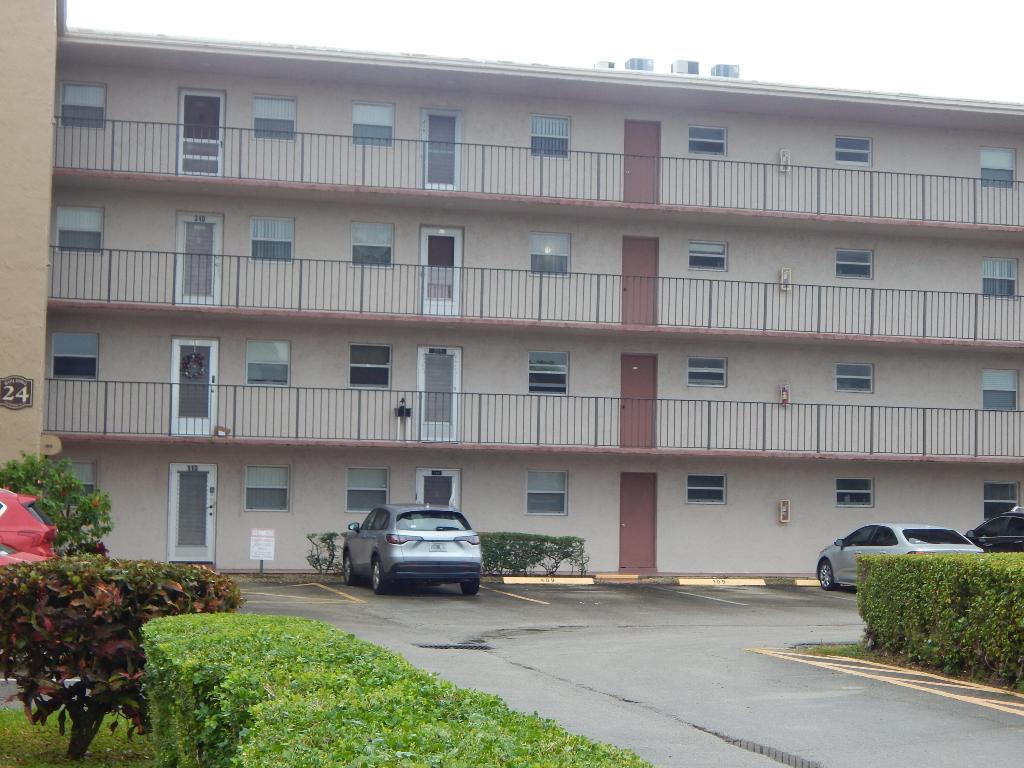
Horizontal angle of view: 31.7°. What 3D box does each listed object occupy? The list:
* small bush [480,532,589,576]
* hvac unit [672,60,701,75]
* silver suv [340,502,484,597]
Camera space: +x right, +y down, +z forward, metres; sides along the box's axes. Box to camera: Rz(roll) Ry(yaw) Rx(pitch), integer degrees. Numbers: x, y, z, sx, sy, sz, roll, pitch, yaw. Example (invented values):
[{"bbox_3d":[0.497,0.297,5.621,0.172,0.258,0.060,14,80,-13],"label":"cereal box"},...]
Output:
[{"bbox_3d":[0.322,3.467,36.713,2.580,0.890,0.950,2,-5,-14],"label":"small bush"},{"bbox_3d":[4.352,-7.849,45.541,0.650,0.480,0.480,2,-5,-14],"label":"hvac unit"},{"bbox_3d":[-1.869,3.034,33.414,1.860,1.610,4.570,2,-5,-15],"label":"silver suv"}]

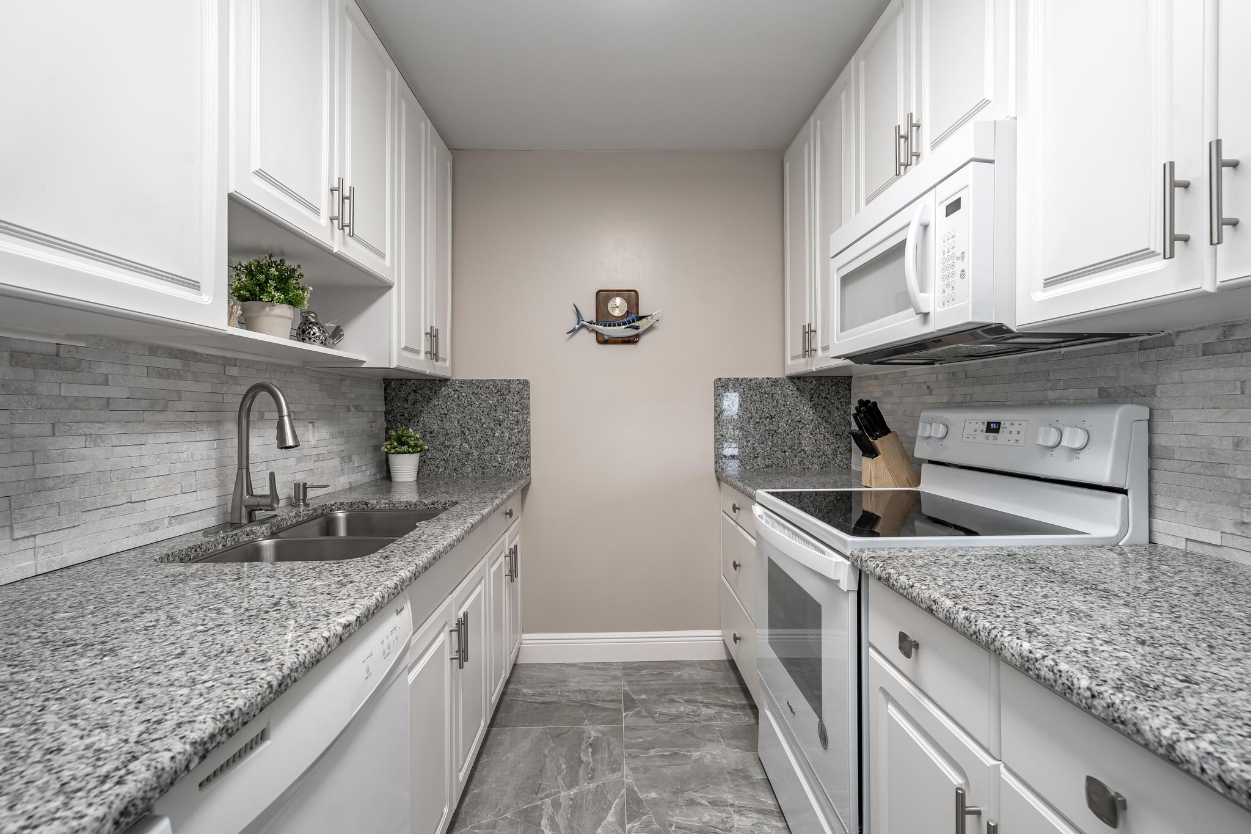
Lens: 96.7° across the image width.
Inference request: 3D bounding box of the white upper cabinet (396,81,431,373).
[{"bbox_3d":[-0.981,-0.722,2.131,0.328,1.073,0.343,0,0,-1],"label":"white upper cabinet"}]

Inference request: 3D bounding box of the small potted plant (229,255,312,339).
[{"bbox_3d":[-0.986,-0.324,1.541,0.190,0.245,0.190,0,0,-1],"label":"small potted plant"}]

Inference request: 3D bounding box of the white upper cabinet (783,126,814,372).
[{"bbox_3d":[0.936,-0.725,2.486,0.326,1.046,0.390,0,0,-1],"label":"white upper cabinet"}]

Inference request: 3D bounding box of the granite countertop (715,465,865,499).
[{"bbox_3d":[0.772,0.282,2.300,0.670,0.035,0.760,0,0,-1],"label":"granite countertop"}]

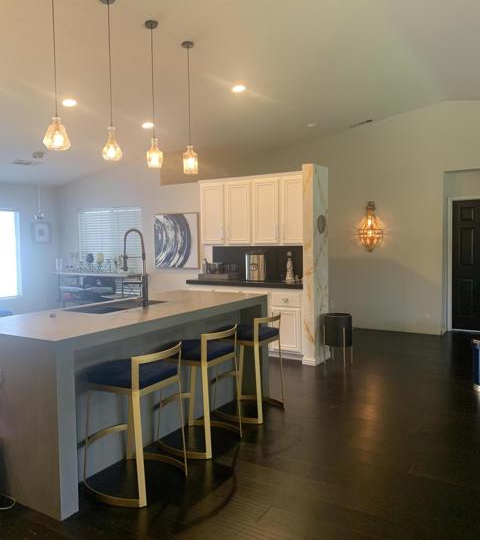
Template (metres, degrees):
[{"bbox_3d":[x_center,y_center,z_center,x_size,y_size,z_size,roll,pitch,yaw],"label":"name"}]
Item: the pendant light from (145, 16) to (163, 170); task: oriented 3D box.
[{"bbox_3d":[-0.684,-1.365,3.781,0.130,1.120,0.130,-1,3,0],"label":"pendant light"}]

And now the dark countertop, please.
[{"bbox_3d":[0.189,0.169,6.374,1.764,0.051,0.638,2,4,32],"label":"dark countertop"}]

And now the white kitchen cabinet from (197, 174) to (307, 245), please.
[{"bbox_3d":[0.263,-0.784,6.440,1.737,0.895,0.335,2,4,32],"label":"white kitchen cabinet"}]

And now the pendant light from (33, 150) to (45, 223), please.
[{"bbox_3d":[-2.751,-1.134,6.600,0.140,0.925,0.140,1,4,32],"label":"pendant light"}]

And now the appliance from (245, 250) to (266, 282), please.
[{"bbox_3d":[0.202,-0.036,5.996,0.240,0.370,0.310,0,3,14],"label":"appliance"}]

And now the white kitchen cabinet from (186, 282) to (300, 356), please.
[{"bbox_3d":[0.158,0.603,6.181,1.660,0.910,0.590,1,4,32],"label":"white kitchen cabinet"}]

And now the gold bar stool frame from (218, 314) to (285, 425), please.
[{"bbox_3d":[0.087,0.766,3.999,0.500,0.820,0.540,1,4,32],"label":"gold bar stool frame"}]

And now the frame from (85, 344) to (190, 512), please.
[{"bbox_3d":[-0.633,0.860,2.897,0.527,0.842,0.535,2,4,32],"label":"frame"}]

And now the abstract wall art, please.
[{"bbox_3d":[-0.997,-0.439,7.436,0.900,0.872,0.036,2,4,32],"label":"abstract wall art"}]

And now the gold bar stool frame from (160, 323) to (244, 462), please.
[{"bbox_3d":[-0.284,0.817,3.466,0.527,0.848,0.530,2,4,32],"label":"gold bar stool frame"}]

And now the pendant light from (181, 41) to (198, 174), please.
[{"bbox_3d":[-0.447,-1.423,4.266,0.125,1.133,0.125,-1,4,0],"label":"pendant light"}]

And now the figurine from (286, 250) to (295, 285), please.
[{"bbox_3d":[0.589,-0.015,5.603,0.105,0.365,0.105,1,4,32],"label":"figurine"}]

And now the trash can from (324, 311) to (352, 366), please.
[{"bbox_3d":[1.139,0.794,5.548,0.335,0.565,0.335,-1,3,0],"label":"trash can"}]

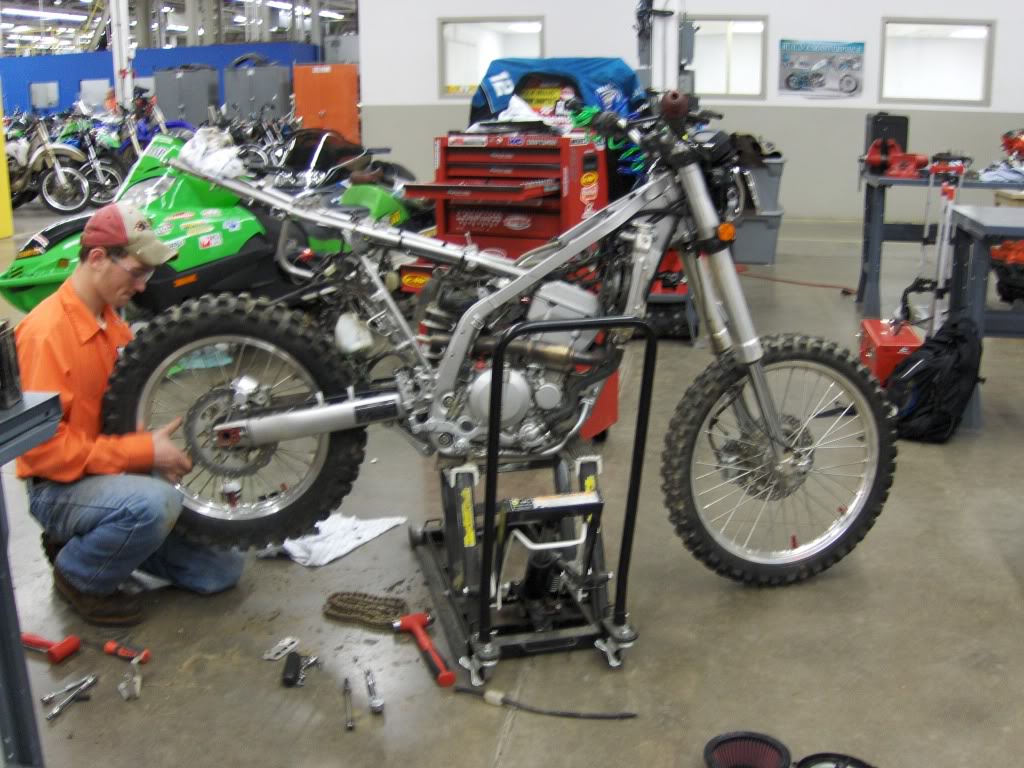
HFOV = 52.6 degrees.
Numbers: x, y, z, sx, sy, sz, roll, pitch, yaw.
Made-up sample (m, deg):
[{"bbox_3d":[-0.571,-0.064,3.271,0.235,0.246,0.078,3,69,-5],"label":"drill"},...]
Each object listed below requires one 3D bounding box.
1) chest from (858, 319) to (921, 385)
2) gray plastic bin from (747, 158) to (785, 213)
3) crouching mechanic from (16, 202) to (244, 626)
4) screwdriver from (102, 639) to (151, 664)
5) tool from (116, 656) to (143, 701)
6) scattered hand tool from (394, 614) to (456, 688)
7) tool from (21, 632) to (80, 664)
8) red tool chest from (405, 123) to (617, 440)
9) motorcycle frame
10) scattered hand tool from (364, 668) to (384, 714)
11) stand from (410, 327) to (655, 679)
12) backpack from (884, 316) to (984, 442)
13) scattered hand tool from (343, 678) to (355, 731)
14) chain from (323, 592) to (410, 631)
[{"bbox_3d":[1.640,-0.064,4.522,0.185,0.322,0.530,2,15,9],"label":"chest"},{"bbox_3d":[1.770,-1.530,7.790,0.420,0.400,0.580,0,16,0],"label":"gray plastic bin"},{"bbox_3d":[-0.960,0.069,2.659,0.600,1.070,0.500,3,15,12],"label":"crouching mechanic"},{"bbox_3d":[-0.918,0.637,2.465,0.124,0.034,0.036,6,16,20],"label":"screwdriver"},{"bbox_3d":[-0.878,0.680,2.393,0.075,0.028,0.150,-4,16,-14],"label":"tool"},{"bbox_3d":[-0.203,0.628,2.482,0.106,0.042,0.328,-5,16,-19],"label":"scattered hand tool"},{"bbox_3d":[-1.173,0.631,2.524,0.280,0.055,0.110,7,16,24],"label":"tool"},{"bbox_3d":[-0.007,-0.309,3.820,0.620,1.200,0.540,8,17,29],"label":"red tool chest"},{"bbox_3d":[-0.070,-0.201,2.622,1.460,0.770,0.310,-1,15,-5],"label":"motorcycle frame"},{"bbox_3d":[-0.311,0.682,2.303,0.034,0.030,0.157,-4,16,-15],"label":"scattered hand tool"},{"bbox_3d":[0.005,0.184,2.637,0.420,0.820,0.800,-4,15,-14],"label":"stand"},{"bbox_3d":[1.710,-0.042,4.213,0.260,0.470,0.310,9,15,-19],"label":"backpack"},{"bbox_3d":[-0.358,0.699,2.268,0.018,0.016,0.200,-3,15,-11],"label":"scattered hand tool"},{"bbox_3d":[-0.388,0.587,2.715,0.220,0.040,0.150,4,15,14],"label":"chain"}]

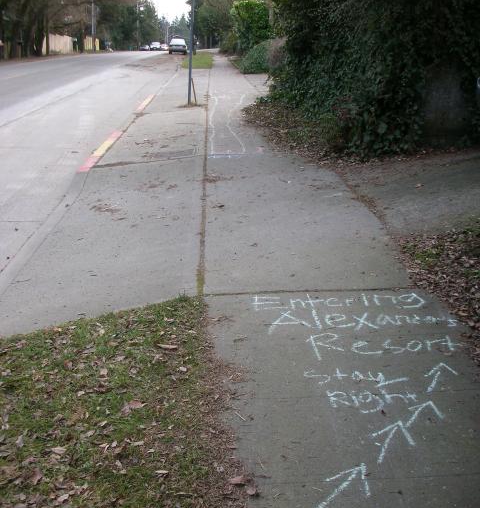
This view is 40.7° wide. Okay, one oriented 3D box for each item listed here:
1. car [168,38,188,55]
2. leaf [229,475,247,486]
[{"bbox_3d":[-6.159,-20.769,64.800,1.710,1.450,4.500,1,18,-3],"label":"car"},{"bbox_3d":[-0.009,0.819,2.340,0.063,0.020,0.045,-1,18,-8],"label":"leaf"}]

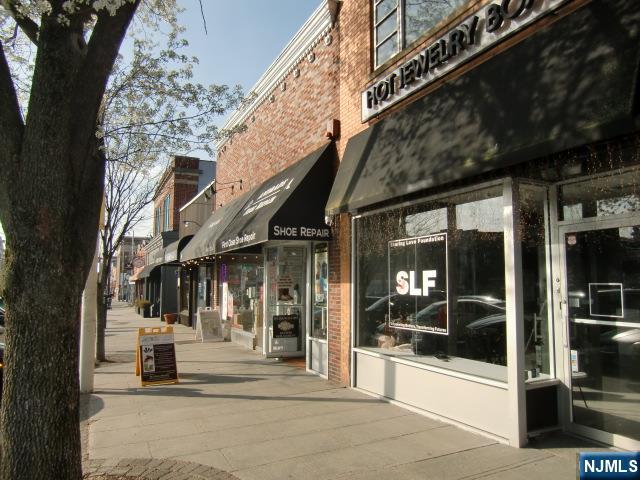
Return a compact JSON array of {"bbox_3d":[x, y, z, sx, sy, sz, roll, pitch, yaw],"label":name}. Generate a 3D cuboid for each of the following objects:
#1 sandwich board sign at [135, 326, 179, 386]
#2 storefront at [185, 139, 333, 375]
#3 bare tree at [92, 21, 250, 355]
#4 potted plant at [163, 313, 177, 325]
[{"bbox_3d":[-2.858,1.997,7.824,0.600,0.920,0.880,4,-7,-27],"label":"sandwich board sign"},{"bbox_3d":[-2.051,0.650,11.227,1.450,4.360,7.900,4,-7,-27],"label":"storefront"},{"bbox_3d":[-4.152,-1.258,10.313,4.800,7.900,4.600,4,-7,-27],"label":"bare tree"},{"bbox_3d":[-6.519,3.445,19.367,0.570,0.470,0.570,4,-7,-27],"label":"potted plant"}]

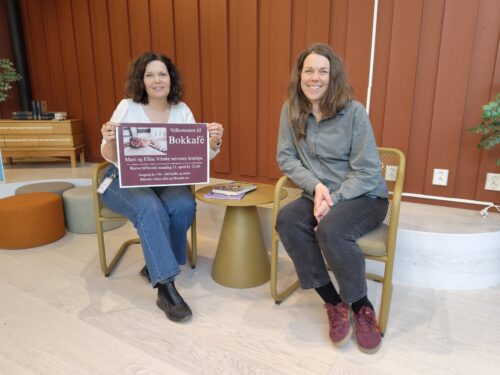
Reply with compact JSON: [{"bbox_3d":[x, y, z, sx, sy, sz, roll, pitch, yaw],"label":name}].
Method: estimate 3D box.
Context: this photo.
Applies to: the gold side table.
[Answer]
[{"bbox_3d":[-0.044,0.274,1.973,0.504,0.485,0.504,0,13,0],"label":"gold side table"}]

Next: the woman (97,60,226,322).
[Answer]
[{"bbox_3d":[-0.465,-0.076,1.823,0.620,1.234,0.837,-3,14,-14],"label":"woman"}]

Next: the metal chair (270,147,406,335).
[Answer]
[{"bbox_3d":[0.492,0.189,1.754,0.523,0.754,0.576,8,15,29],"label":"metal chair"}]

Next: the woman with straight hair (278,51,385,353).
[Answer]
[{"bbox_3d":[0.394,-0.012,1.576,0.510,1.224,0.619,6,14,23],"label":"woman with straight hair"}]

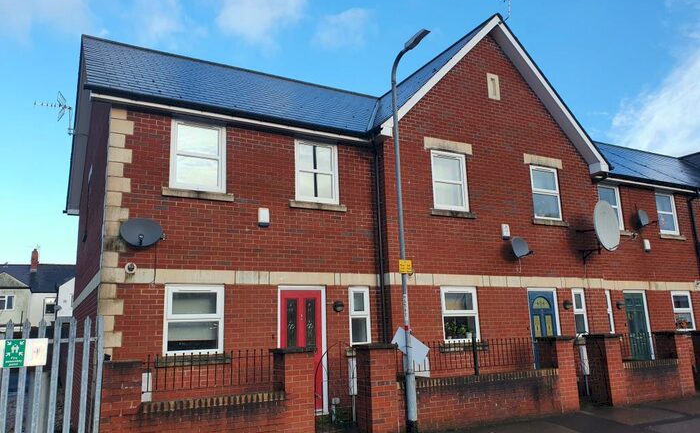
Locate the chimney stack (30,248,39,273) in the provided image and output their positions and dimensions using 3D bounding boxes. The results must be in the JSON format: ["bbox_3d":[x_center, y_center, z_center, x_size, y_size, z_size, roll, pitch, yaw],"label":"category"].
[{"bbox_3d":[-27.670,3.946,46.164,0.500,1.932,0.900,5,-13,-29],"label":"chimney stack"}]

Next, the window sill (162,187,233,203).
[{"bbox_3d":[-2.425,-0.333,8.440,1.115,0.130,0.150,5,-13,-29],"label":"window sill"}]

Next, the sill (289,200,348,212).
[{"bbox_3d":[-0.583,-0.172,9.466,1.105,0.130,0.150,5,-13,-29],"label":"sill"}]

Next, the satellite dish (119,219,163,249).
[{"bbox_3d":[-3.005,0.230,7.604,0.600,0.450,0.480,3,-13,-22],"label":"satellite dish"}]

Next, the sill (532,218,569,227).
[{"bbox_3d":[4.446,0.161,11.703,1.120,0.130,0.150,5,-14,-28],"label":"sill"}]

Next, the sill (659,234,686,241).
[{"bbox_3d":[8.737,0.578,14.274,1.130,0.130,0.150,5,-14,-28],"label":"sill"}]

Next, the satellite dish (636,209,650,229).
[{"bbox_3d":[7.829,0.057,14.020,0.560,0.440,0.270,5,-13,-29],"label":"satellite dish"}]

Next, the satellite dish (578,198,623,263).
[{"bbox_3d":[5.628,0.310,11.783,0.950,1.280,0.850,5,-14,-28],"label":"satellite dish"}]

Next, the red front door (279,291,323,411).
[{"bbox_3d":[-0.819,2.252,8.852,0.830,2.030,0.070,5,-13,-29],"label":"red front door"}]

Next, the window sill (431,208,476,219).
[{"bbox_3d":[2.028,-0.036,10.388,1.130,0.130,0.150,5,-14,-28],"label":"window sill"}]

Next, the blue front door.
[{"bbox_3d":[4.107,2.573,11.024,0.850,2.060,0.080,5,-14,-28],"label":"blue front door"}]

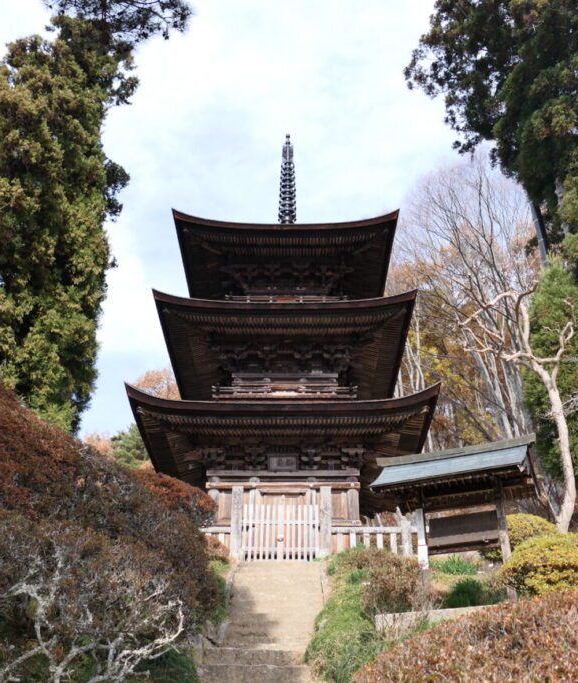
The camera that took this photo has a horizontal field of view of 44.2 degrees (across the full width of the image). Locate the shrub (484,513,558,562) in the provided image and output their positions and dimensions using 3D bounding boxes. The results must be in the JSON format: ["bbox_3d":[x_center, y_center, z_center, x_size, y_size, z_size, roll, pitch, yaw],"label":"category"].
[{"bbox_3d":[5.578,4.730,16.910,1.883,1.208,1.789,-9,-31,16],"label":"shrub"}]

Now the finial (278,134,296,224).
[{"bbox_3d":[-0.068,-5.481,24.218,0.600,4.141,0.600,0,-29,0],"label":"finial"}]

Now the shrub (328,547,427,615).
[{"bbox_3d":[1.371,3.648,10.764,1.400,1.043,1.300,0,-29,0],"label":"shrub"}]

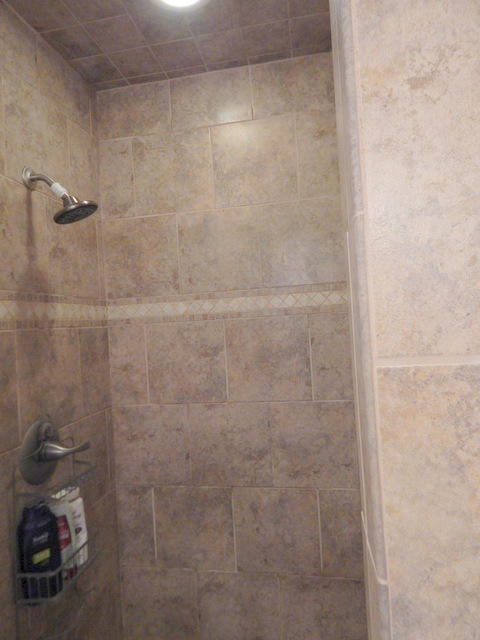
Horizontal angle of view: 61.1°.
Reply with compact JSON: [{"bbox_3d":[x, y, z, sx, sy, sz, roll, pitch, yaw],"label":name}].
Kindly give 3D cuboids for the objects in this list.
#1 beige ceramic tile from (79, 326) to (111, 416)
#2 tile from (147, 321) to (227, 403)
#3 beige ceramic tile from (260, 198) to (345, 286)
[{"bbox_3d":[-0.542,0.186,1.528,0.012,0.312,0.193,-3,0,10],"label":"beige ceramic tile"},{"bbox_3d":[-0.199,0.163,1.527,0.303,0.303,0.010,-3,-1,10],"label":"tile"},{"bbox_3d":[0.232,-0.282,1.493,0.304,0.307,0.012,-3,0,10],"label":"beige ceramic tile"}]

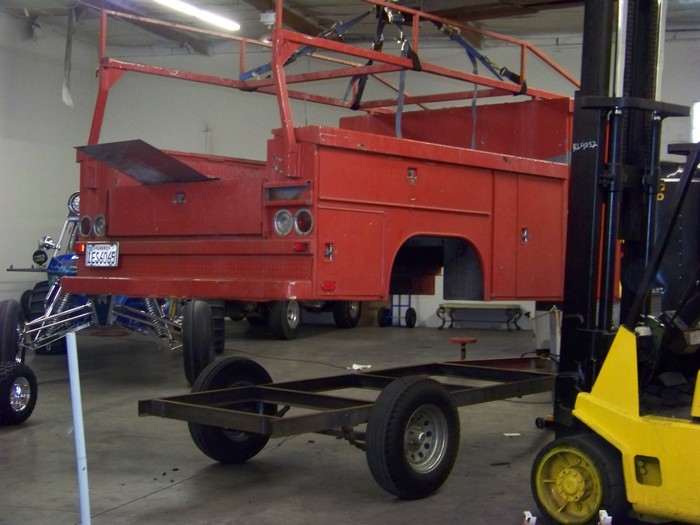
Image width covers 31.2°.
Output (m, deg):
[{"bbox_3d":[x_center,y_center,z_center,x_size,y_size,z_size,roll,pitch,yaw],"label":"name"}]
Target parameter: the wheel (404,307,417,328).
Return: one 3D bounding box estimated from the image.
[{"bbox_3d":[0.942,0.855,19.300,0.095,0.300,0.300,1,2,18],"label":"wheel"}]

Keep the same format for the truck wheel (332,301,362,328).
[{"bbox_3d":[-0.045,0.668,19.600,0.235,0.710,0.710,1,2,18],"label":"truck wheel"}]

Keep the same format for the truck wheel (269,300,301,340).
[{"bbox_3d":[-0.900,0.722,17.500,0.235,0.710,0.710,1,2,18],"label":"truck wheel"}]

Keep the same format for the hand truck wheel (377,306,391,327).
[{"bbox_3d":[0.534,0.851,19.400,0.095,0.300,0.300,1,2,18],"label":"hand truck wheel"}]

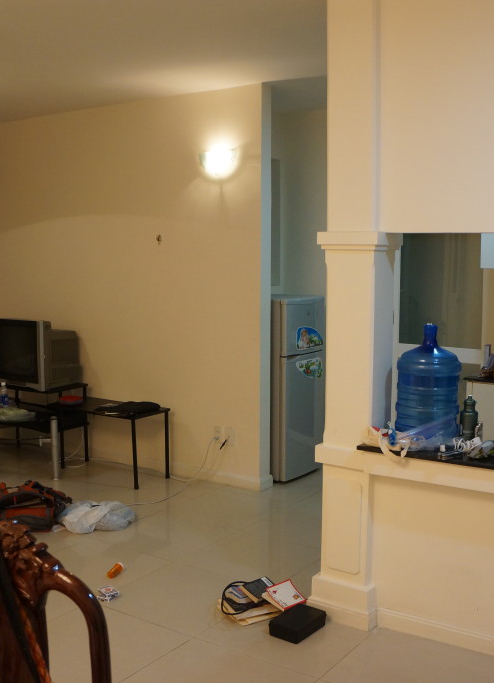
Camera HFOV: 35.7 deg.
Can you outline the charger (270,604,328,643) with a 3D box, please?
[{"bbox_3d":[0.216,1.193,3.241,0.138,0.056,0.210,5,7,38],"label":"charger"}]

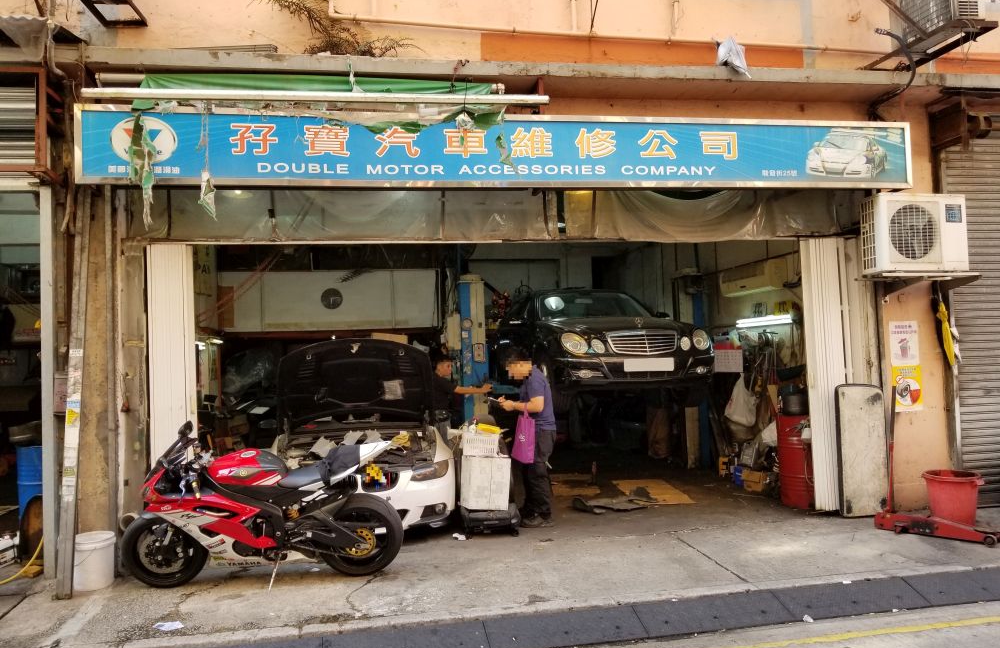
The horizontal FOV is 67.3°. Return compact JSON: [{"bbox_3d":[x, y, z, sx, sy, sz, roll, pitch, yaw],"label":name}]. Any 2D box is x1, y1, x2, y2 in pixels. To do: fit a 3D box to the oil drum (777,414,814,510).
[{"bbox_3d":[3.079,1.360,7.562,0.585,0.880,0.585,-2,-3,-10],"label":"oil drum"}]

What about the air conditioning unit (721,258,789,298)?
[{"bbox_3d":[2.949,-0.525,8.826,0.230,0.295,1.070,-2,-3,-10],"label":"air conditioning unit"}]

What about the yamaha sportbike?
[{"bbox_3d":[-1.665,1.296,5.350,2.000,1.170,0.700,-2,-3,-11],"label":"yamaha sportbike"}]

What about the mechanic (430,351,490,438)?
[{"bbox_3d":[-0.436,1.135,8.300,0.640,1.650,0.500,-2,-3,-6],"label":"mechanic"}]

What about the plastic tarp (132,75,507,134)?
[{"bbox_3d":[-1.355,-1.727,5.860,2.800,0.460,0.350,-2,-3,-10],"label":"plastic tarp"}]

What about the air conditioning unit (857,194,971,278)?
[{"bbox_3d":[3.784,-0.810,6.904,0.880,0.690,0.310,-2,-3,-10],"label":"air conditioning unit"}]

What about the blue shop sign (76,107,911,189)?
[{"bbox_3d":[0.273,-1.427,6.290,7.021,0.608,0.150,-2,-3,-10],"label":"blue shop sign"}]

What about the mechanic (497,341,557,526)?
[{"bbox_3d":[0.233,1.059,7.170,0.520,1.667,0.480,-1,-3,-26],"label":"mechanic"}]

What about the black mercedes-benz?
[{"bbox_3d":[1.049,0.313,9.900,1.880,1.460,4.820,-2,-3,-11],"label":"black mercedes-benz"}]

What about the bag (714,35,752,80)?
[{"bbox_3d":[1.969,-2.265,6.361,0.280,0.350,0.230,-2,-3,-10],"label":"bag"}]

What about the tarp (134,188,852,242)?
[{"bbox_3d":[0.193,-0.974,6.700,6.500,0.500,0.180,-2,-3,-10],"label":"tarp"}]

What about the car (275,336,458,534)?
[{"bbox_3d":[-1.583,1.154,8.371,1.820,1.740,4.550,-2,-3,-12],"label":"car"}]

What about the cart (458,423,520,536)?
[{"bbox_3d":[-0.090,1.388,6.800,0.530,0.970,0.420,-2,-3,-6],"label":"cart"}]

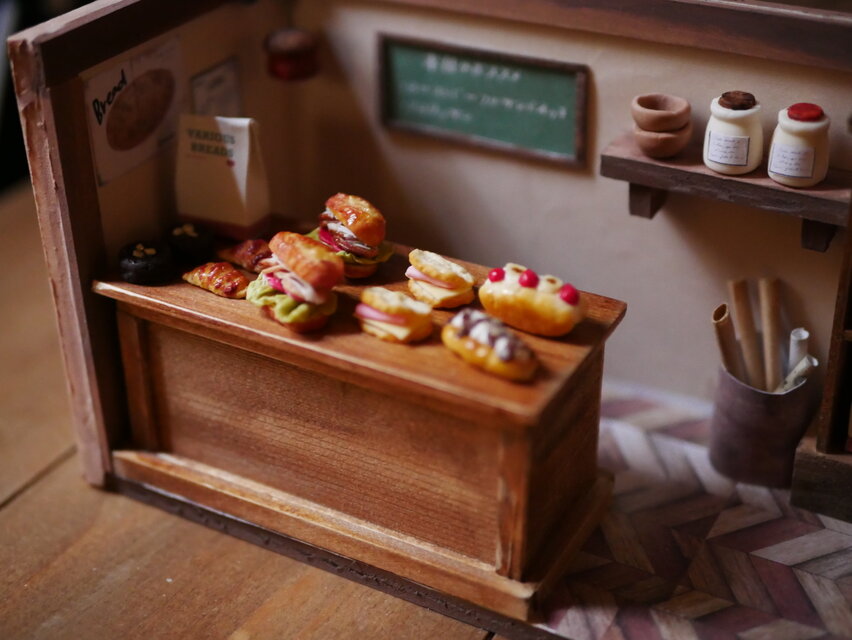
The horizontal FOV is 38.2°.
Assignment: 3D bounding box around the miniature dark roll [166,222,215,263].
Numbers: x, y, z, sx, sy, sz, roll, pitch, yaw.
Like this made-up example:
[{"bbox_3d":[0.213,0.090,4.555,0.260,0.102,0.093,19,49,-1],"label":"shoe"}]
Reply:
[{"bbox_3d":[-0.065,-0.022,0.342,0.013,0.010,0.013,0,29,0],"label":"miniature dark roll"}]

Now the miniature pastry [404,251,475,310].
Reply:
[{"bbox_3d":[0.003,-0.010,0.312,0.014,0.012,0.016,-19,35,-29],"label":"miniature pastry"}]

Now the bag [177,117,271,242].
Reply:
[{"bbox_3d":[-0.058,-0.042,0.345,0.023,0.034,0.012,12,33,21],"label":"bag"}]

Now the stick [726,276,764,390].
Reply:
[{"bbox_3d":[0.097,0.016,0.365,0.005,0.056,0.005,-7,7,34],"label":"stick"}]

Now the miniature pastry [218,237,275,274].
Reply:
[{"bbox_3d":[-0.048,-0.017,0.328,0.020,0.008,0.011,18,35,28],"label":"miniature pastry"}]

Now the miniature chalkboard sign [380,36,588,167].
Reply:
[{"bbox_3d":[0.017,-0.068,0.378,0.069,0.031,0.003,15,33,25],"label":"miniature chalkboard sign"}]

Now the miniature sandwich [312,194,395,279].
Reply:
[{"bbox_3d":[-0.020,-0.022,0.333,0.015,0.019,0.022,-20,35,-31],"label":"miniature sandwich"}]

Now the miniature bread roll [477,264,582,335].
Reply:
[{"bbox_3d":[0.026,-0.005,0.307,0.028,0.014,0.015,19,35,31],"label":"miniature bread roll"}]

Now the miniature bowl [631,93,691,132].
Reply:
[{"bbox_3d":[0.063,-0.055,0.332,0.016,0.007,0.016,-1,30,0],"label":"miniature bowl"}]

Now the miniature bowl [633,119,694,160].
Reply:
[{"bbox_3d":[0.067,-0.050,0.346,0.016,0.008,0.016,0,29,0],"label":"miniature bowl"}]

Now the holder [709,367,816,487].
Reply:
[{"bbox_3d":[0.095,0.027,0.350,0.027,0.032,0.027,15,34,25],"label":"holder"}]

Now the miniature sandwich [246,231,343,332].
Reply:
[{"bbox_3d":[-0.033,-0.010,0.305,0.019,0.020,0.023,-17,34,-26],"label":"miniature sandwich"}]

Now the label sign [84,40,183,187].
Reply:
[{"bbox_3d":[-0.077,-0.056,0.333,0.001,0.029,0.037,15,33,25],"label":"label sign"}]

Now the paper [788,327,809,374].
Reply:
[{"bbox_3d":[0.105,0.022,0.353,0.005,0.038,0.005,10,16,28],"label":"paper"}]

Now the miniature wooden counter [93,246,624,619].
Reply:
[{"bbox_3d":[-0.019,0.021,0.340,0.131,0.062,0.059,15,33,25],"label":"miniature wooden counter"}]

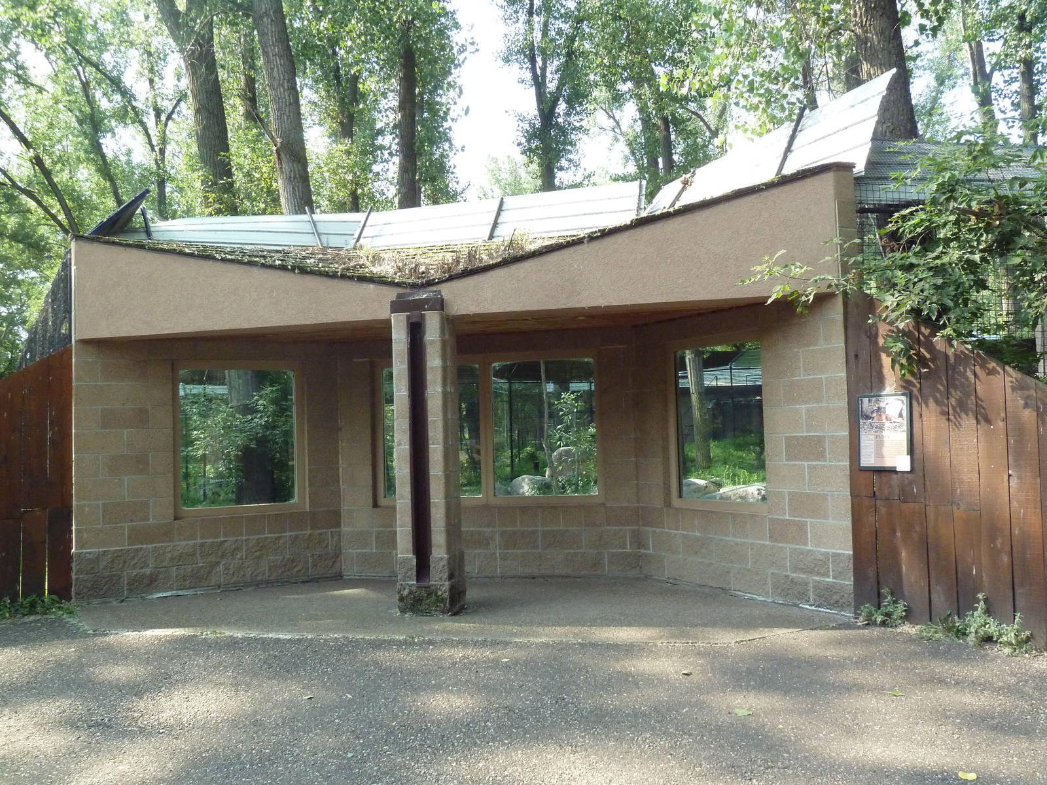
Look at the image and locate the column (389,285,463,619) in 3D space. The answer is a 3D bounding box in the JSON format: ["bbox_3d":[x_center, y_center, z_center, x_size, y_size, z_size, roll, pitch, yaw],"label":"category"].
[{"bbox_3d":[-0.729,0.444,7.456,0.415,2.430,0.420,-2,-2,12],"label":"column"}]

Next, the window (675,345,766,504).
[{"bbox_3d":[1.590,0.257,7.953,0.100,1.259,1.043,0,-3,-30],"label":"window"}]

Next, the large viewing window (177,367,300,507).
[{"bbox_3d":[-2.638,0.421,9.017,1.065,1.267,0.100,0,-3,-32],"label":"large viewing window"}]

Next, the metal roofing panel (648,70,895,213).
[{"bbox_3d":[1.855,-1.801,8.136,0.060,0.963,2.800,33,-21,-21],"label":"metal roofing panel"}]

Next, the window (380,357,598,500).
[{"bbox_3d":[-0.352,0.354,9.173,2.097,1.261,0.100,-2,-2,13],"label":"window"}]

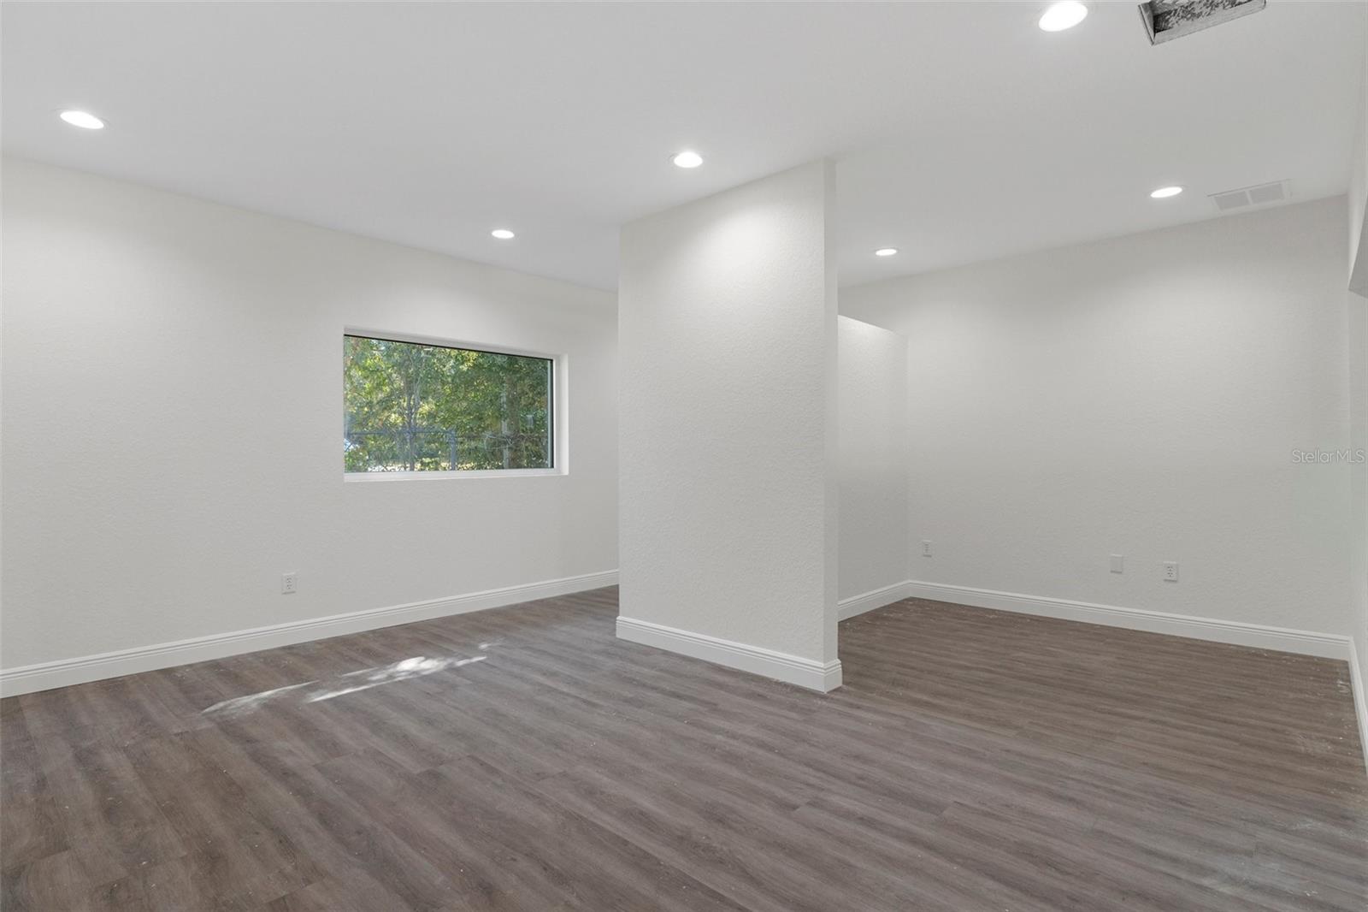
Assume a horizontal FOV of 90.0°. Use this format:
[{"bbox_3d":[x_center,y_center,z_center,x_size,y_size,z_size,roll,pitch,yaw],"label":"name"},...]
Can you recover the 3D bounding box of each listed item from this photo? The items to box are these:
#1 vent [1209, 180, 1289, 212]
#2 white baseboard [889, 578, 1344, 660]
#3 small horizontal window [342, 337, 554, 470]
[{"bbox_3d":[2.992,-1.354,3.604,0.310,0.025,0.340,0,0,43],"label":"vent"},{"bbox_3d":[2.582,1.002,4.357,2.390,0.127,0.020,0,0,43],"label":"white baseboard"},{"bbox_3d":[-1.551,-0.321,4.809,0.100,0.900,1.640,0,0,43],"label":"small horizontal window"}]

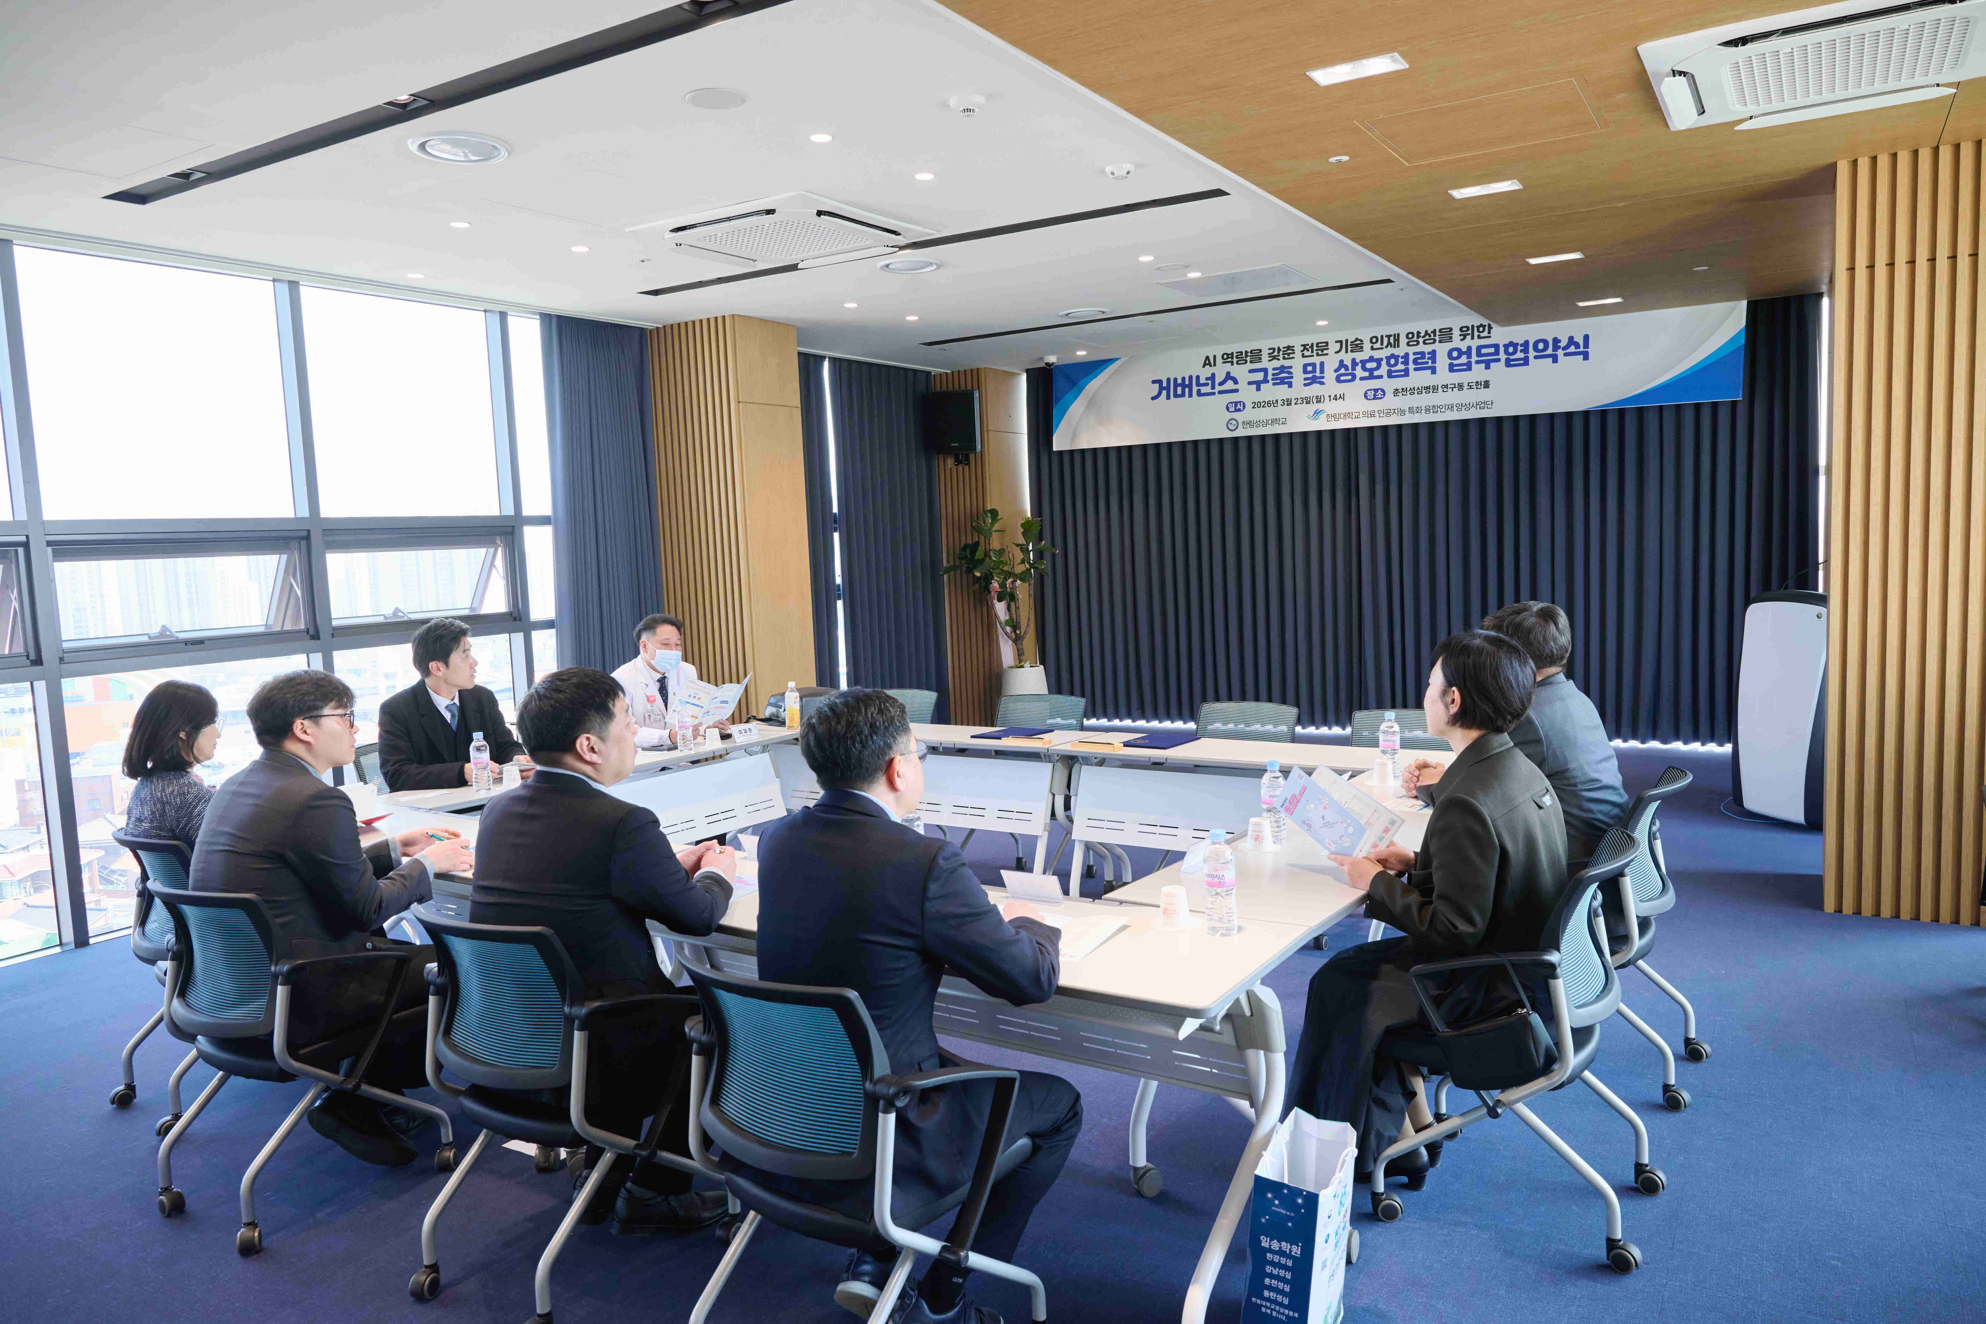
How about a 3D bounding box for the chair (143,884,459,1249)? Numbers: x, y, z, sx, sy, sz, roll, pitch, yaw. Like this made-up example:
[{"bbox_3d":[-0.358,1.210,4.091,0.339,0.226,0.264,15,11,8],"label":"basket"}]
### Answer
[{"bbox_3d":[-1.748,0.909,3.262,0.590,0.840,0.560,1,7,32],"label":"chair"}]

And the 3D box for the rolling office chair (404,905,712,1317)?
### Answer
[{"bbox_3d":[-0.948,0.914,2.869,0.590,0.840,0.560,1,7,34],"label":"rolling office chair"}]

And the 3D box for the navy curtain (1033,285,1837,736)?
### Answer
[{"bbox_3d":[2.638,-0.907,9.338,5.450,2.800,0.120,1,7,31],"label":"navy curtain"}]

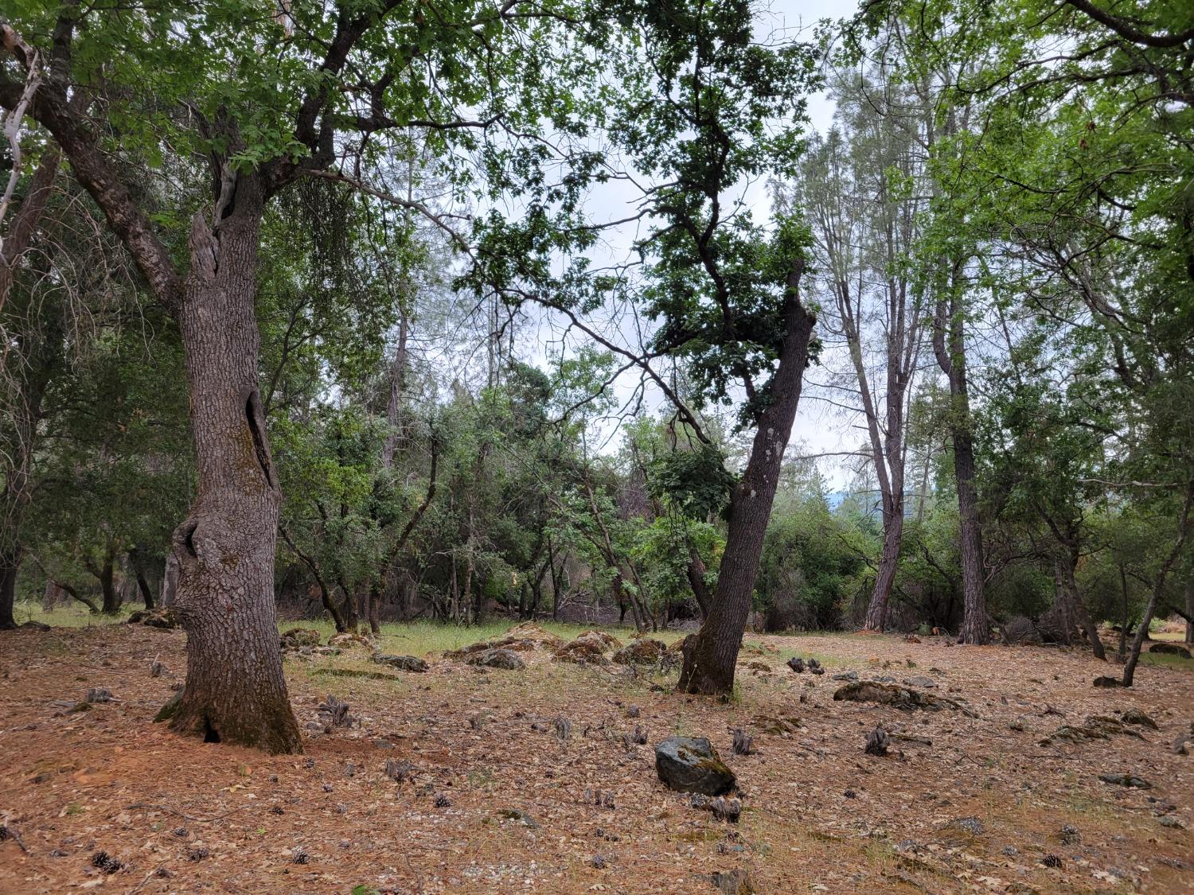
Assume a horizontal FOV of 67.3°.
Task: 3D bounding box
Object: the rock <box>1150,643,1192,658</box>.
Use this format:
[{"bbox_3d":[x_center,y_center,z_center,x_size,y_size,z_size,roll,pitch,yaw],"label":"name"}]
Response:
[{"bbox_3d":[9.268,3.280,14.500,0.630,0.220,0.450,-3,-6,28],"label":"rock"}]

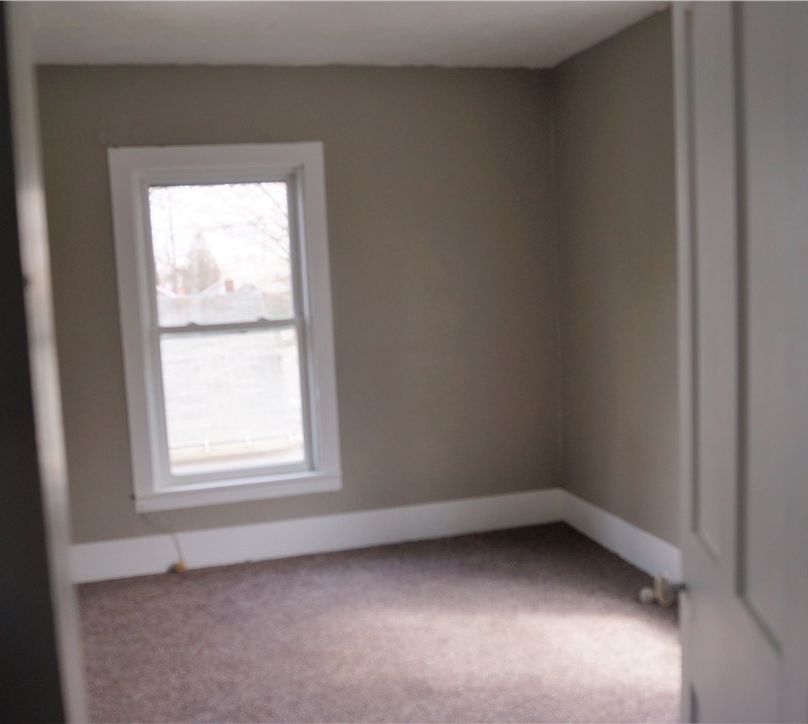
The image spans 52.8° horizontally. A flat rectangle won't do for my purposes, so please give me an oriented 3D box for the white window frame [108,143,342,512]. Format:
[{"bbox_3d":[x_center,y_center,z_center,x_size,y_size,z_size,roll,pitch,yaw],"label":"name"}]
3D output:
[{"bbox_3d":[-0.842,-0.171,3.957,0.991,1.715,0.120,-4,6,-14],"label":"white window frame"}]

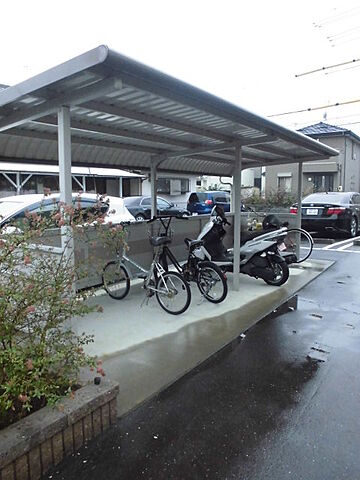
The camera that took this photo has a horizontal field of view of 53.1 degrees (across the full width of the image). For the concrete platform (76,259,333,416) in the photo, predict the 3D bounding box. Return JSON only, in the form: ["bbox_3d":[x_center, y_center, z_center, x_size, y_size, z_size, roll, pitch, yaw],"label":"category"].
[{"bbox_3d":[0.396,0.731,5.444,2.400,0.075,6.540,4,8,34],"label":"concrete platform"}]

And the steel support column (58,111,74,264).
[{"bbox_3d":[-0.821,0.036,2.655,0.065,1.960,0.065,4,8,34],"label":"steel support column"}]

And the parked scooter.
[{"bbox_3d":[0.956,0.073,5.743,1.790,1.150,0.670,5,9,39],"label":"parked scooter"}]

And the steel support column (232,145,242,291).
[{"bbox_3d":[0.798,-0.273,5.025,0.065,2.010,0.065,4,8,34],"label":"steel support column"}]

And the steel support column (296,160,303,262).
[{"bbox_3d":[2.442,-0.565,7.389,0.065,2.030,0.065,4,8,34],"label":"steel support column"}]

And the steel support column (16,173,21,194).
[{"bbox_3d":[-6.941,-1.621,15.579,0.100,2.420,0.100,-6,9,-43],"label":"steel support column"}]

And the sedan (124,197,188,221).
[{"bbox_3d":[-1.445,-1.521,18.608,4.650,1.460,1.780,-6,9,-39],"label":"sedan"}]

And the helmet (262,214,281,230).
[{"bbox_3d":[1.363,-0.261,5.369,0.265,0.245,0.235,4,8,34],"label":"helmet"}]

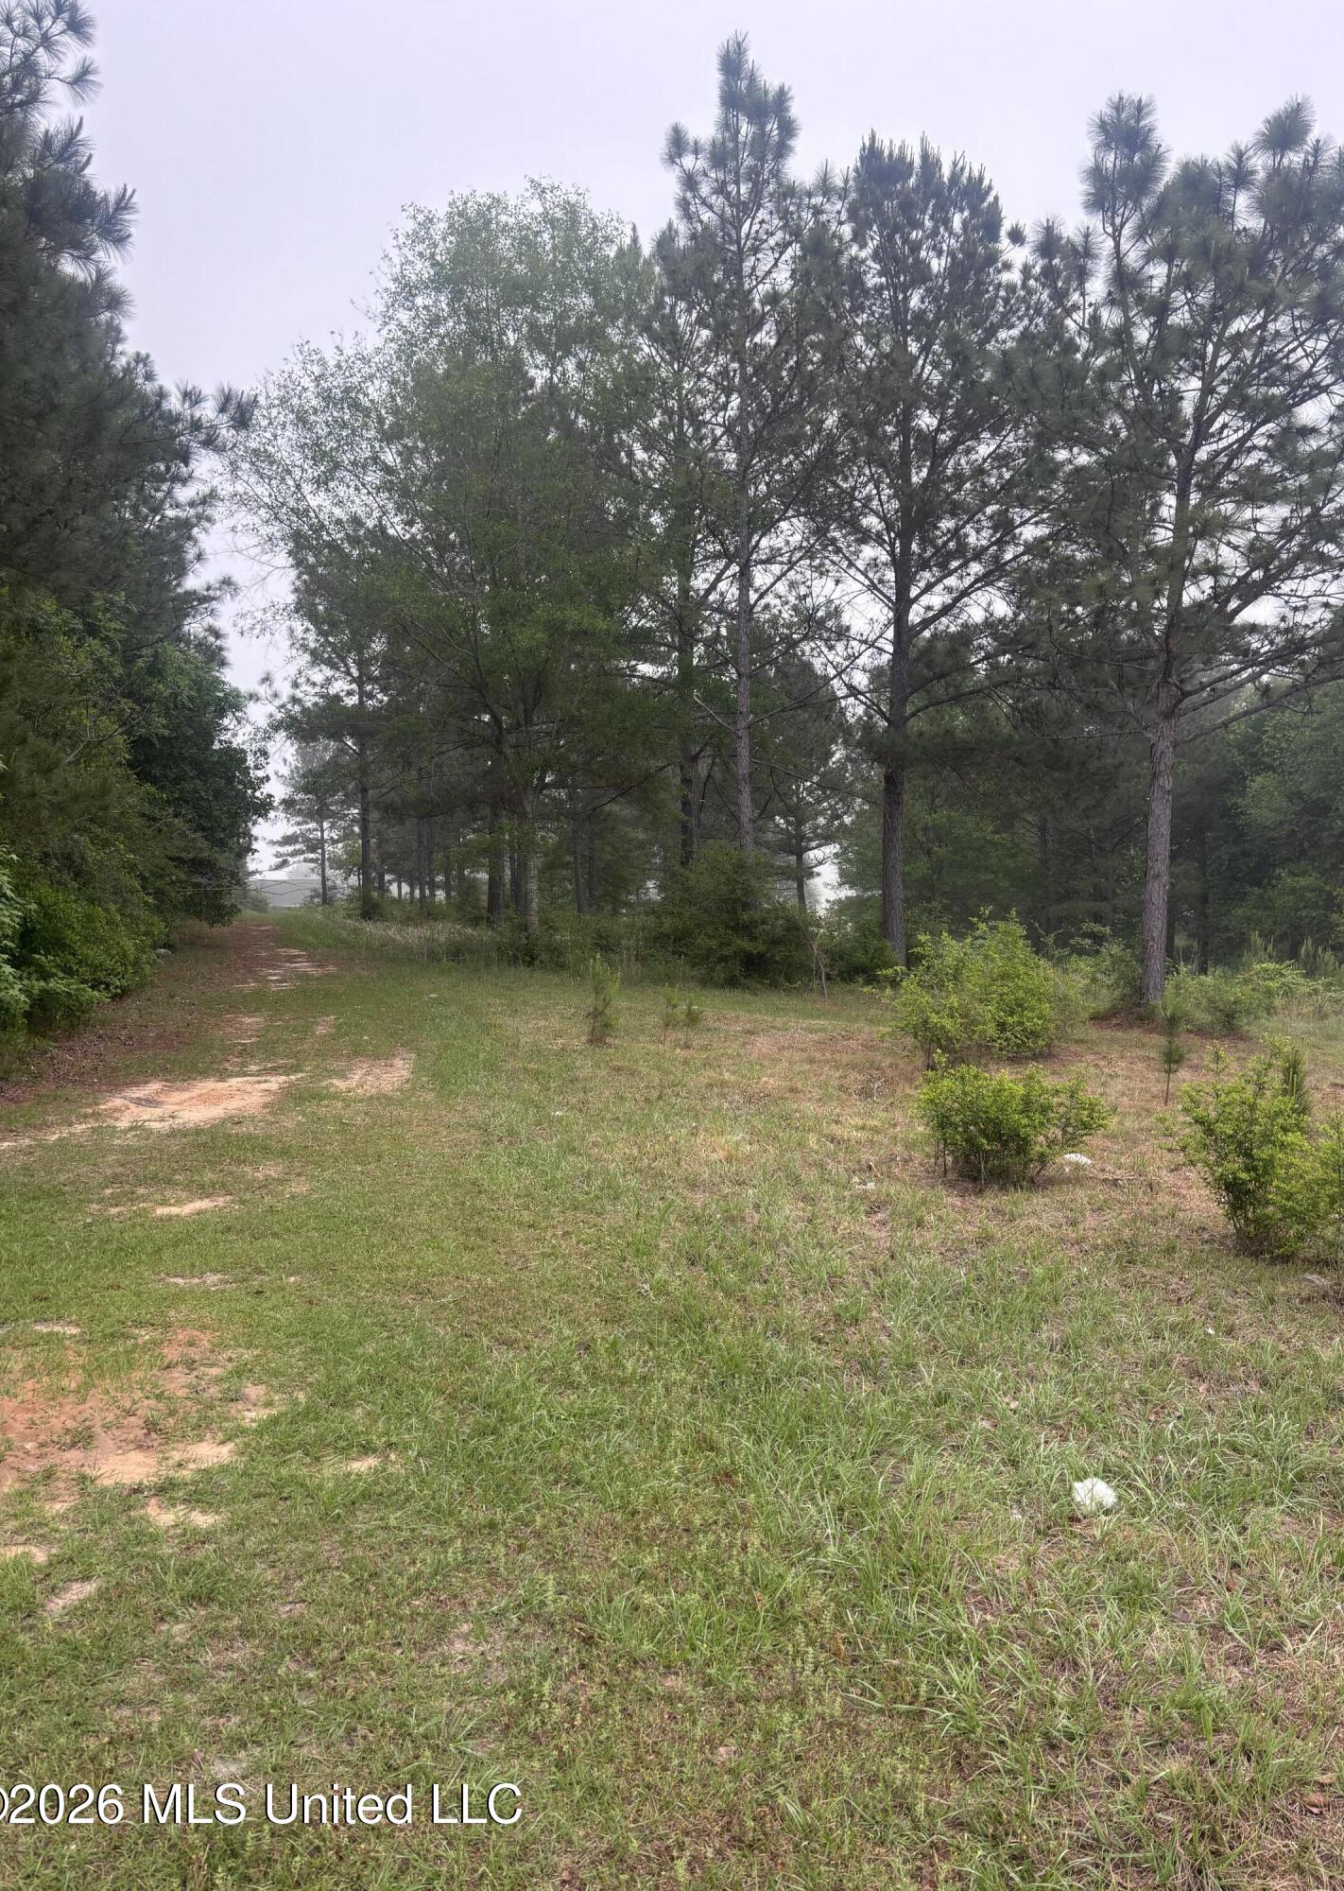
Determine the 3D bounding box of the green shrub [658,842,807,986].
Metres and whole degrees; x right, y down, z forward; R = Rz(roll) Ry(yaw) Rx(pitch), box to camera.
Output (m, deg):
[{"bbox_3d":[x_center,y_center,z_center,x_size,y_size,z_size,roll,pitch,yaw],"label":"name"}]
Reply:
[{"bbox_3d":[1.032,-0.543,24.197,2.500,2.350,2.200,0,2,0],"label":"green shrub"}]

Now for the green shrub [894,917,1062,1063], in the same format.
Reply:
[{"bbox_3d":[2.897,0.391,13.424,1.500,1.300,1.350,0,2,0],"label":"green shrub"}]

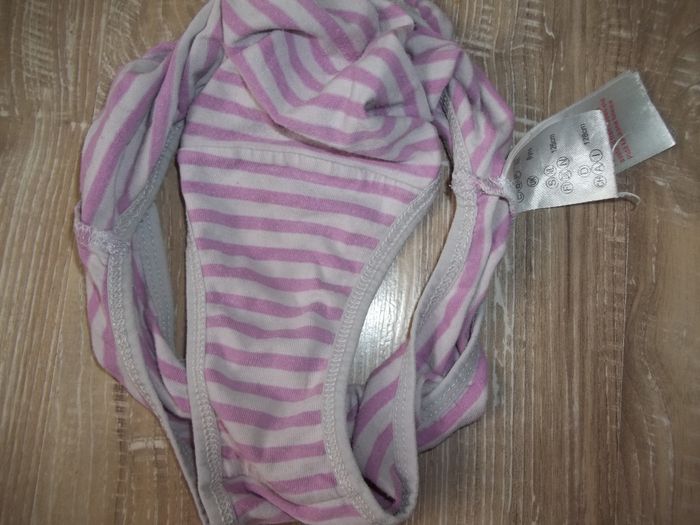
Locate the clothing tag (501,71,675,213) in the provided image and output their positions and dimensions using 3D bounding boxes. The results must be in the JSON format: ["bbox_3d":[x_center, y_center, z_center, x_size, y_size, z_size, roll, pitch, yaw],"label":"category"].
[{"bbox_3d":[0.098,-0.046,0.267,0.075,0.018,0.046,-24,81,-2],"label":"clothing tag"}]

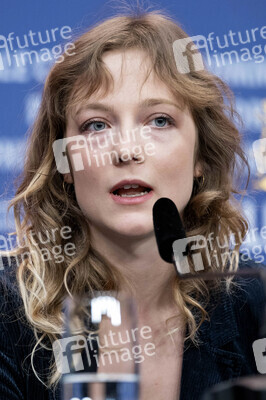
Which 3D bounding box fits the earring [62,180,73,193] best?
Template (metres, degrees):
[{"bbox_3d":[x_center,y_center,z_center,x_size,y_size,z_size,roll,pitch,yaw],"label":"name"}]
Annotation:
[{"bbox_3d":[-0.068,-0.014,2.420,0.011,0.013,0.002,0,0,14],"label":"earring"}]

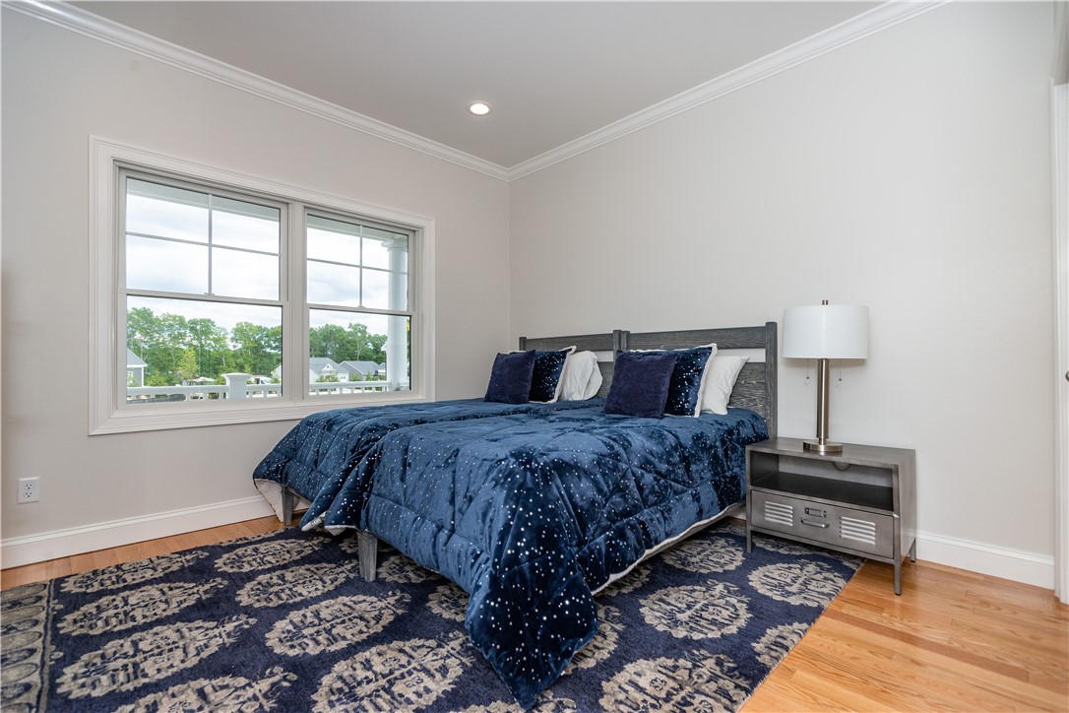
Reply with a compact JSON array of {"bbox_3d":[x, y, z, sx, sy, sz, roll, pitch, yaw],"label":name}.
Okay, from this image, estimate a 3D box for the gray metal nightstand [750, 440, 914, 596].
[{"bbox_3d":[1.444,0.716,2.326,0.460,0.532,0.609,1,-1,-44],"label":"gray metal nightstand"}]

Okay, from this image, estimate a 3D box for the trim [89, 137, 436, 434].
[{"bbox_3d":[-1.555,-0.358,3.158,2.046,1.540,0.100,1,-1,-44],"label":"trim"}]

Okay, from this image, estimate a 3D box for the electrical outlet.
[{"bbox_3d":[-2.413,0.640,2.268,0.072,0.117,0.012,1,-1,-44],"label":"electrical outlet"}]

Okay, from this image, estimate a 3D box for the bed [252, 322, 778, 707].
[{"bbox_3d":[-0.106,0.401,2.775,2.072,1.184,2.273,1,-1,-44],"label":"bed"}]

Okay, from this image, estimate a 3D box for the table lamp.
[{"bbox_3d":[1.407,0.089,2.298,0.413,0.722,0.413,1,-1,-44],"label":"table lamp"}]

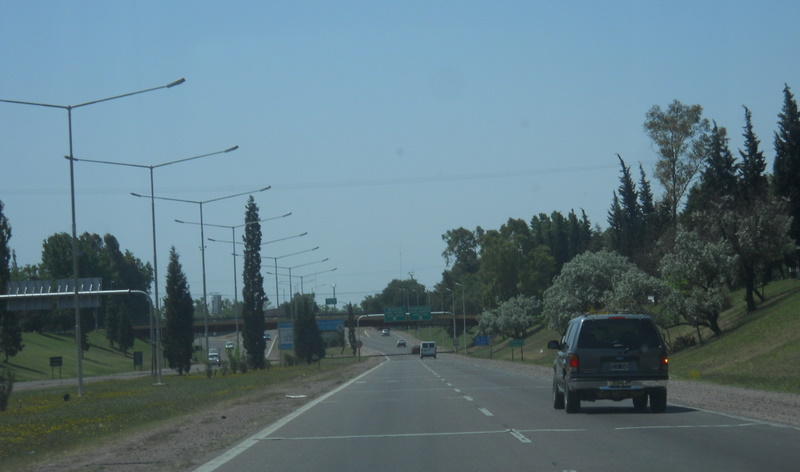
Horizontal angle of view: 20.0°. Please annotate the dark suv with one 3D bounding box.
[{"bbox_3d":[3.730,2.320,41.200,1.860,1.740,4.750,-2,-3,0],"label":"dark suv"}]

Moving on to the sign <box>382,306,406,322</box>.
[{"bbox_3d":[-0.800,11.884,342.000,3.290,2.160,0.150,-2,-3,0],"label":"sign"}]

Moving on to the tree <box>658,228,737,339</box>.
[{"bbox_3d":[12.873,2.055,98.000,3.380,4.720,3.460,-2,-3,0],"label":"tree"}]

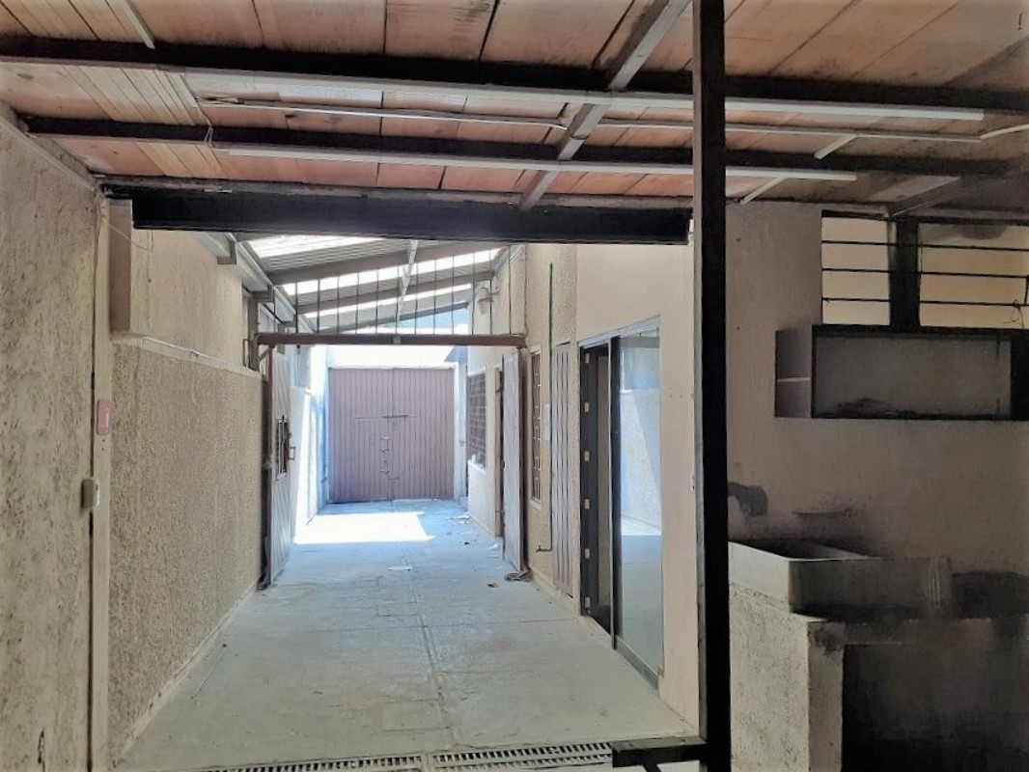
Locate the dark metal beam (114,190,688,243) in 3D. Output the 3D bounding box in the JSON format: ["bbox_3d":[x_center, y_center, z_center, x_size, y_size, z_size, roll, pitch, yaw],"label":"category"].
[{"bbox_3d":[-0.431,-0.789,3.837,2.620,0.180,0.130,0,-3,-9],"label":"dark metal beam"}]

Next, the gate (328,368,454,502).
[{"bbox_3d":[-2.365,0.933,15.647,2.400,2.530,0.100,0,-3,-9],"label":"gate"}]

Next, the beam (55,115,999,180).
[{"bbox_3d":[0.198,-0.926,3.182,3.920,0.075,0.060,0,-3,-9],"label":"beam"}]

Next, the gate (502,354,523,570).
[{"bbox_3d":[-0.029,0.760,8.413,0.060,2.150,0.822,0,-3,-12],"label":"gate"}]

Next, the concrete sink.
[{"bbox_3d":[1.459,0.854,3.703,0.720,0.220,0.570,0,-3,-9],"label":"concrete sink"}]

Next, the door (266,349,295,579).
[{"bbox_3d":[-2.346,0.761,8.109,0.060,2.150,1.240,0,-3,-8],"label":"door"}]

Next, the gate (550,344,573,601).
[{"bbox_3d":[0.404,0.710,6.912,0.060,2.090,0.760,0,-3,-9],"label":"gate"}]

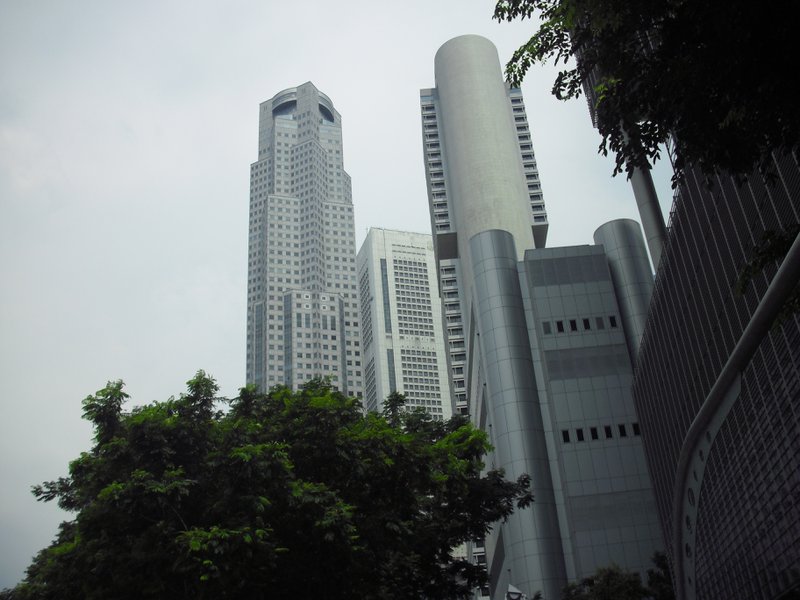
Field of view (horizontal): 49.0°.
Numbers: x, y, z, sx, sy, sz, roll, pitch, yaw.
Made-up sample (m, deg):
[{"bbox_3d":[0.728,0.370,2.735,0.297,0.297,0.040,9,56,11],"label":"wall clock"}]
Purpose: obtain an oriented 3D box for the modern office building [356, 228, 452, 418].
[{"bbox_3d":[7.510,91.310,429.770,40.000,278.000,36.000,7,-32,-18],"label":"modern office building"}]

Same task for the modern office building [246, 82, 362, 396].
[{"bbox_3d":[-34.920,34.210,326.130,44.000,278.000,44.000,5,-32,-16],"label":"modern office building"}]

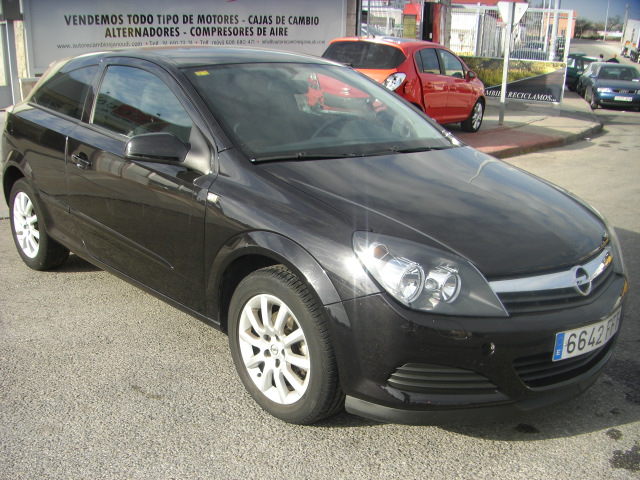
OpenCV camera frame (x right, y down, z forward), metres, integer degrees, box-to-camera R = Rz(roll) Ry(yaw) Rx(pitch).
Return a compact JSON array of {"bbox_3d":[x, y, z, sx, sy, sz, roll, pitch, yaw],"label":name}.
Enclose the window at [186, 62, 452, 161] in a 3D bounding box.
[{"bbox_3d":[0.022,-0.672,3.555,1.340,0.115,0.930,-12,45,-41],"label":"window"}]

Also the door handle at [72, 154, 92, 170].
[{"bbox_3d":[-1.278,-0.412,3.766,0.055,0.065,0.210,-12,19,-41],"label":"door handle"}]

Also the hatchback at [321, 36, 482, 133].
[{"bbox_3d":[1.375,-2.420,11.280,1.730,1.488,3.990,10,18,30],"label":"hatchback"}]

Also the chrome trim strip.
[{"bbox_3d":[0.956,0.121,2.678,0.900,0.100,0.130,-12,19,-41],"label":"chrome trim strip"}]

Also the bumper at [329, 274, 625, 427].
[{"bbox_3d":[0.851,0.303,2.841,1.750,0.490,0.560,-12,19,-41],"label":"bumper"}]

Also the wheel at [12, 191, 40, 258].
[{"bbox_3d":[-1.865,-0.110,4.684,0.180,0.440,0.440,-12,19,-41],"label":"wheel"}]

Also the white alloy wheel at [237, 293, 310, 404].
[{"bbox_3d":[-0.117,0.416,2.813,0.180,0.440,0.440,-12,20,-42],"label":"white alloy wheel"}]

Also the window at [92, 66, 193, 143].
[{"bbox_3d":[-0.863,-0.682,3.463,1.070,0.351,0.075,17,-4,46],"label":"window"}]

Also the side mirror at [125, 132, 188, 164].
[{"bbox_3d":[-0.716,-0.411,3.055,0.250,0.150,0.170,-12,19,-41],"label":"side mirror"}]

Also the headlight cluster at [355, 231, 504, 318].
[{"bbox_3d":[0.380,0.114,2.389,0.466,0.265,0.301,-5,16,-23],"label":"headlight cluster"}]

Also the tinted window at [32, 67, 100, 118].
[{"bbox_3d":[-1.500,-0.893,4.178,0.075,0.338,0.801,22,-2,-41],"label":"tinted window"}]

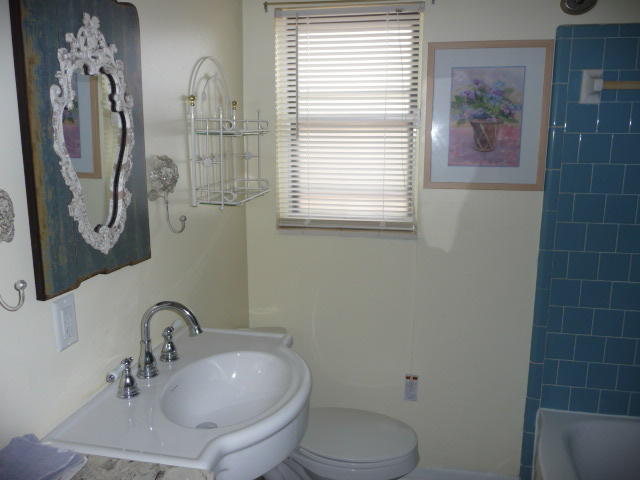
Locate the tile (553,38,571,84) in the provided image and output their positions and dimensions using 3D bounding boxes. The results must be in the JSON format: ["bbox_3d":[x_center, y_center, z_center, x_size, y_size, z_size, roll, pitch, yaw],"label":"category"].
[{"bbox_3d":[0.869,-0.640,1.858,0.051,0.152,0.015,2,10,10],"label":"tile"}]

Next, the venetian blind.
[{"bbox_3d":[0.107,-0.459,2.037,0.565,0.845,0.080,2,10,10],"label":"venetian blind"}]

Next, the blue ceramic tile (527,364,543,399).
[{"bbox_3d":[0.865,0.564,2.081,0.051,0.152,0.010,2,11,9],"label":"blue ceramic tile"}]

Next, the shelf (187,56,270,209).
[{"bbox_3d":[-0.288,-0.364,1.745,0.154,0.478,0.405,2,10,9],"label":"shelf"}]

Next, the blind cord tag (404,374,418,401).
[{"bbox_3d":[0.388,0.628,2.193,0.056,0.116,0.010,2,10,10],"label":"blind cord tag"}]

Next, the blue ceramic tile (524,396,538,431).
[{"bbox_3d":[0.860,0.713,2.105,0.051,0.152,0.010,2,10,9],"label":"blue ceramic tile"}]

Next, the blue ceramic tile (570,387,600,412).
[{"bbox_3d":[1.050,0.638,2.059,0.108,0.108,0.010,2,10,9],"label":"blue ceramic tile"}]

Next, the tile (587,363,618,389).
[{"bbox_3d":[1.106,0.534,2.028,0.108,0.108,0.010,2,10,10],"label":"tile"}]

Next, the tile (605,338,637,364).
[{"bbox_3d":[1.160,0.426,2.002,0.108,0.108,0.010,2,10,9],"label":"tile"}]

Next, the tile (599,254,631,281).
[{"bbox_3d":[1.108,0.103,1.949,0.108,0.108,0.010,2,10,10],"label":"tile"}]

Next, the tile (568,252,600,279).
[{"bbox_3d":[1.001,0.097,1.972,0.108,0.108,0.010,2,11,9],"label":"tile"}]

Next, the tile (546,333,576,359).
[{"bbox_3d":[0.944,0.420,2.036,0.108,0.108,0.010,2,10,10],"label":"tile"}]

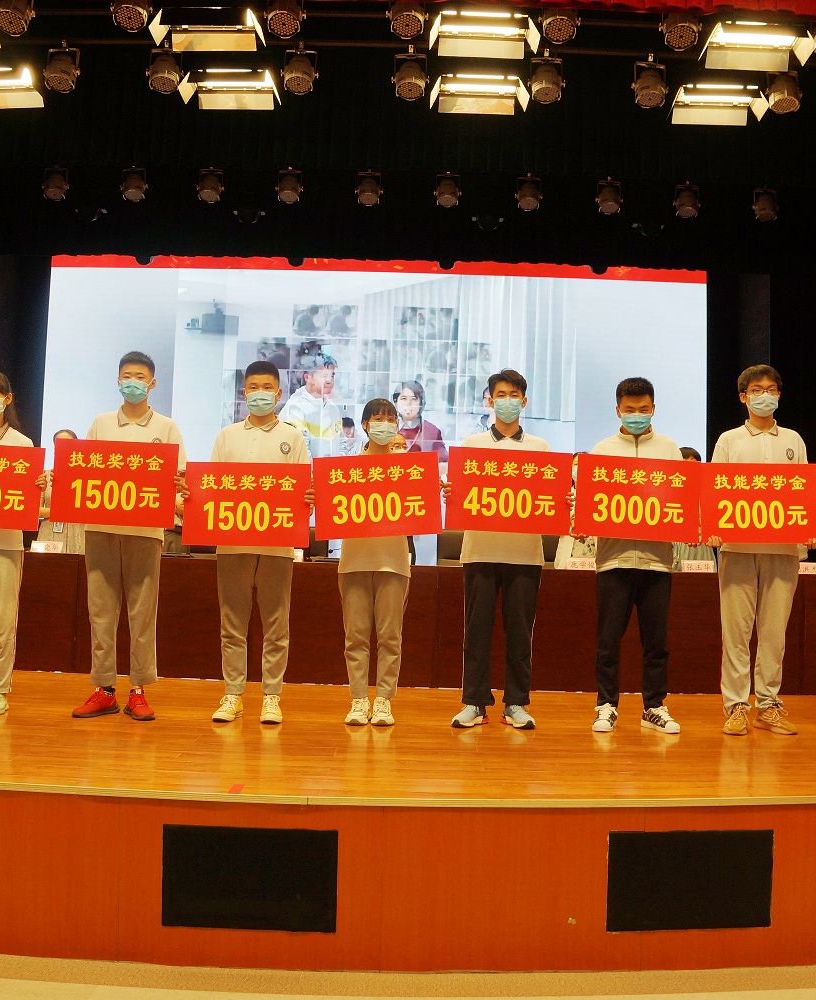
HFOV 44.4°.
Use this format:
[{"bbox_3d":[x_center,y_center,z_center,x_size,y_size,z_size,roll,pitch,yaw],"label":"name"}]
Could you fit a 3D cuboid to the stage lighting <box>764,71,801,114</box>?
[{"bbox_3d":[2.675,-2.937,7.168,0.270,0.300,0.240,2,-1,0],"label":"stage lighting"}]

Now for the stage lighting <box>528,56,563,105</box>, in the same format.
[{"bbox_3d":[0.990,-3.017,7.188,0.270,0.300,0.240,2,-1,0],"label":"stage lighting"}]

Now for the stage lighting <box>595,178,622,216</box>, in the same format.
[{"bbox_3d":[1.979,-2.988,9.876,0.270,0.300,0.240,2,-1,0],"label":"stage lighting"}]

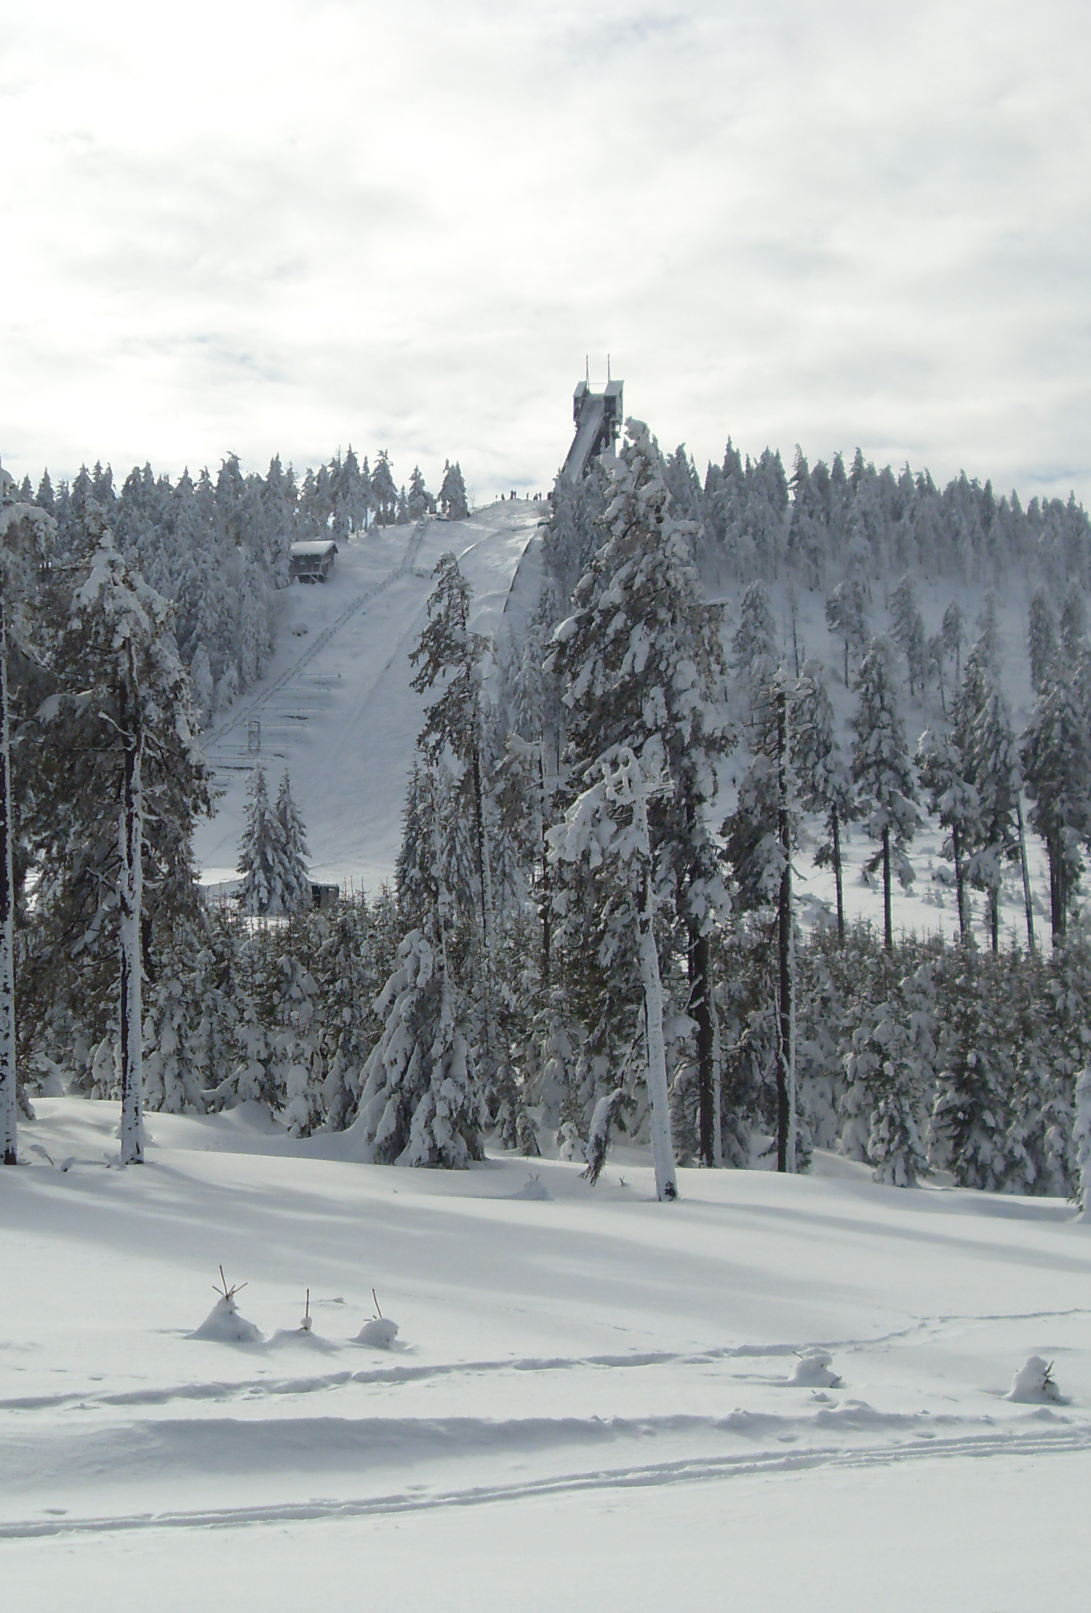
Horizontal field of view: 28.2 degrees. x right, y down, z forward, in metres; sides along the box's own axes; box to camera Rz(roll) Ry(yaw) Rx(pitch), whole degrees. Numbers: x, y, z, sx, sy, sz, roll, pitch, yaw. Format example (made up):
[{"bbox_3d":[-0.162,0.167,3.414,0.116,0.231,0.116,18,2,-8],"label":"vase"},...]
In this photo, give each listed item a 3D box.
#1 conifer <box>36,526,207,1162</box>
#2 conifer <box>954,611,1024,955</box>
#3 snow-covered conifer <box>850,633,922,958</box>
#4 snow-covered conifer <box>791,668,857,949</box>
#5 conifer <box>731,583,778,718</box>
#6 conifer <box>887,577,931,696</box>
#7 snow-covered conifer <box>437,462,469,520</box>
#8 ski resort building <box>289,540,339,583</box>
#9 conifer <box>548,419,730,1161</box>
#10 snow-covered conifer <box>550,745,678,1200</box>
[{"bbox_3d":[-7.219,0.584,37.000,2.916,10.826,2.916,-1,-4,0],"label":"conifer"},{"bbox_3d":[19.546,-0.536,96.000,3.115,16.674,3.115,-1,-4,0],"label":"conifer"},{"bbox_3d":[14.828,0.102,95.000,3.156,15.093,3.156,-1,-4,0],"label":"snow-covered conifer"},{"bbox_3d":[12.021,0.654,94.000,2.905,13.544,2.905,-1,-4,0],"label":"snow-covered conifer"},{"bbox_3d":[22.126,-16.083,230.000,4.827,14.928,4.827,-1,-4,0],"label":"conifer"},{"bbox_3d":[40.985,-19.120,245.000,4.774,14.198,4.774,-1,-4,0],"label":"conifer"},{"bbox_3d":[-18.274,-62.469,430.000,6.313,11.794,6.313,-1,-4,0],"label":"snow-covered conifer"},{"bbox_3d":[-47.983,-50.591,450.000,8.200,8.600,6.500,-3,-4,19],"label":"ski resort building"},{"bbox_3d":[1.758,-0.406,41.000,3.421,14.023,3.421,-1,-4,0],"label":"conifer"},{"bbox_3d":[1.001,2.422,32.000,1.879,6.683,1.879,-1,-4,0],"label":"snow-covered conifer"}]

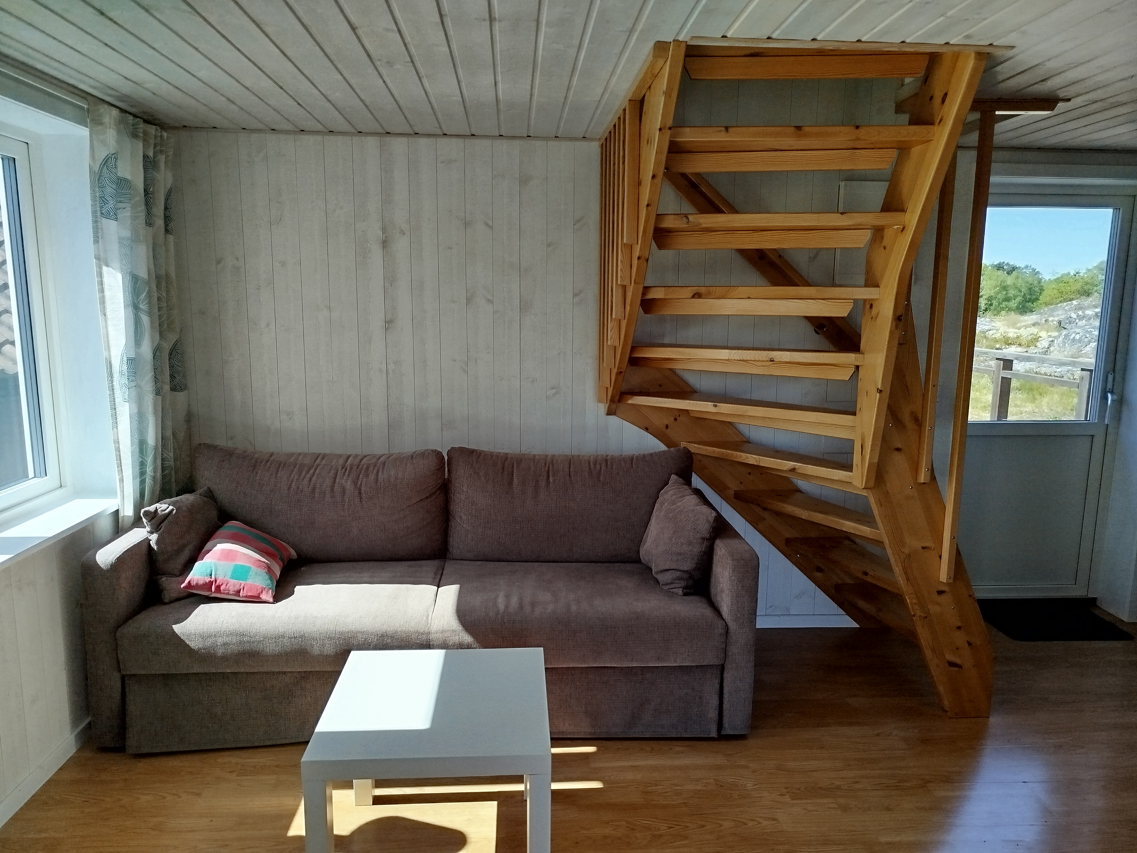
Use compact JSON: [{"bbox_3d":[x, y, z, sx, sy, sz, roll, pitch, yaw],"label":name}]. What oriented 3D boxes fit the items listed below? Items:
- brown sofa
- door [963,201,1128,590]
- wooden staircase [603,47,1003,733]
[{"bbox_3d":[-0.473,0.564,2.933,2.140,0.870,0.870,0,9,-3],"label":"brown sofa"},{"bbox_3d":[2.185,-0.110,3.768,0.795,1.918,0.070,0,9,-4],"label":"door"},{"bbox_3d":[0.835,-0.045,2.778,1.340,2.142,1.230,0,9,-4],"label":"wooden staircase"}]

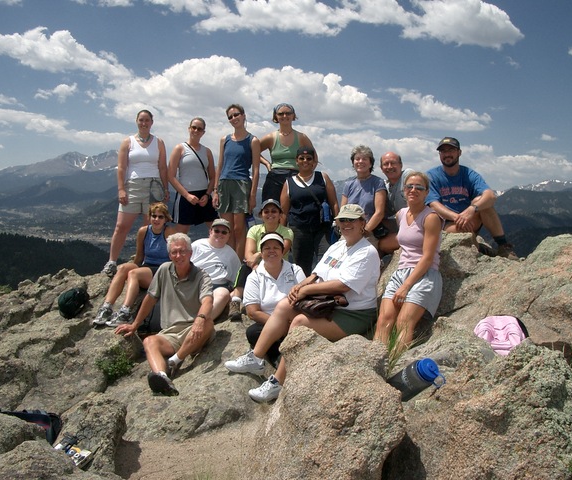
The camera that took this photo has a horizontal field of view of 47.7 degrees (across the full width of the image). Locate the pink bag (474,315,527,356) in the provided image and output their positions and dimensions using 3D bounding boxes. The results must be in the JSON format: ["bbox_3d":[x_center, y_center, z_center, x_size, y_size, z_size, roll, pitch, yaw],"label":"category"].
[{"bbox_3d":[1.168,0.544,3.500,0.270,0.320,0.150,-4,-36,11],"label":"pink bag"}]

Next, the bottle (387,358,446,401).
[{"bbox_3d":[0.404,0.456,2.091,0.092,0.092,0.205,-20,-21,-41],"label":"bottle"}]

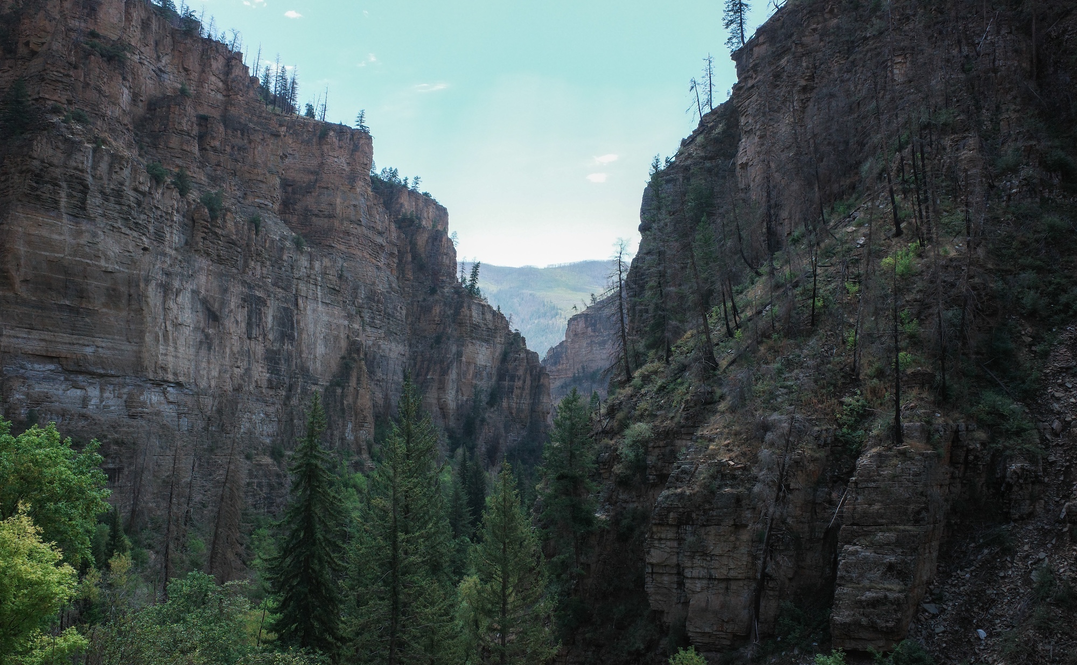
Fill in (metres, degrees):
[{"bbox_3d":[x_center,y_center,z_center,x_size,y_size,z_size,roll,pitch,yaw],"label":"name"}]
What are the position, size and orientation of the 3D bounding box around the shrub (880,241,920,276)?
[{"bbox_3d":[32.000,-6.470,74.000,3.320,3.130,2.990,-4,-9,24],"label":"shrub"}]

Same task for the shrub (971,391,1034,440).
[{"bbox_3d":[34.380,6.130,62.000,4.530,3.590,3.400,-4,-9,29],"label":"shrub"}]

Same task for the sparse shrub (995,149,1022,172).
[{"bbox_3d":[46.050,-16.850,82.000,2.480,2.440,2.350,-5,-9,30],"label":"sparse shrub"}]

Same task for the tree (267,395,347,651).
[{"bbox_3d":[-16.360,13.520,59.000,5.460,18.610,5.460,2,-8,-15],"label":"tree"}]

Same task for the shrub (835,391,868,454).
[{"bbox_3d":[22.420,6.470,60.000,2.280,4.530,2.280,-3,-9,20],"label":"shrub"}]

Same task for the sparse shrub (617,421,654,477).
[{"bbox_3d":[7.560,9.310,66.000,2.770,4.310,2.770,-1,-8,6],"label":"sparse shrub"}]

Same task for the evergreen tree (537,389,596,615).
[{"bbox_3d":[2.320,13.970,69.000,4.710,18.510,4.710,0,-8,2],"label":"evergreen tree"}]

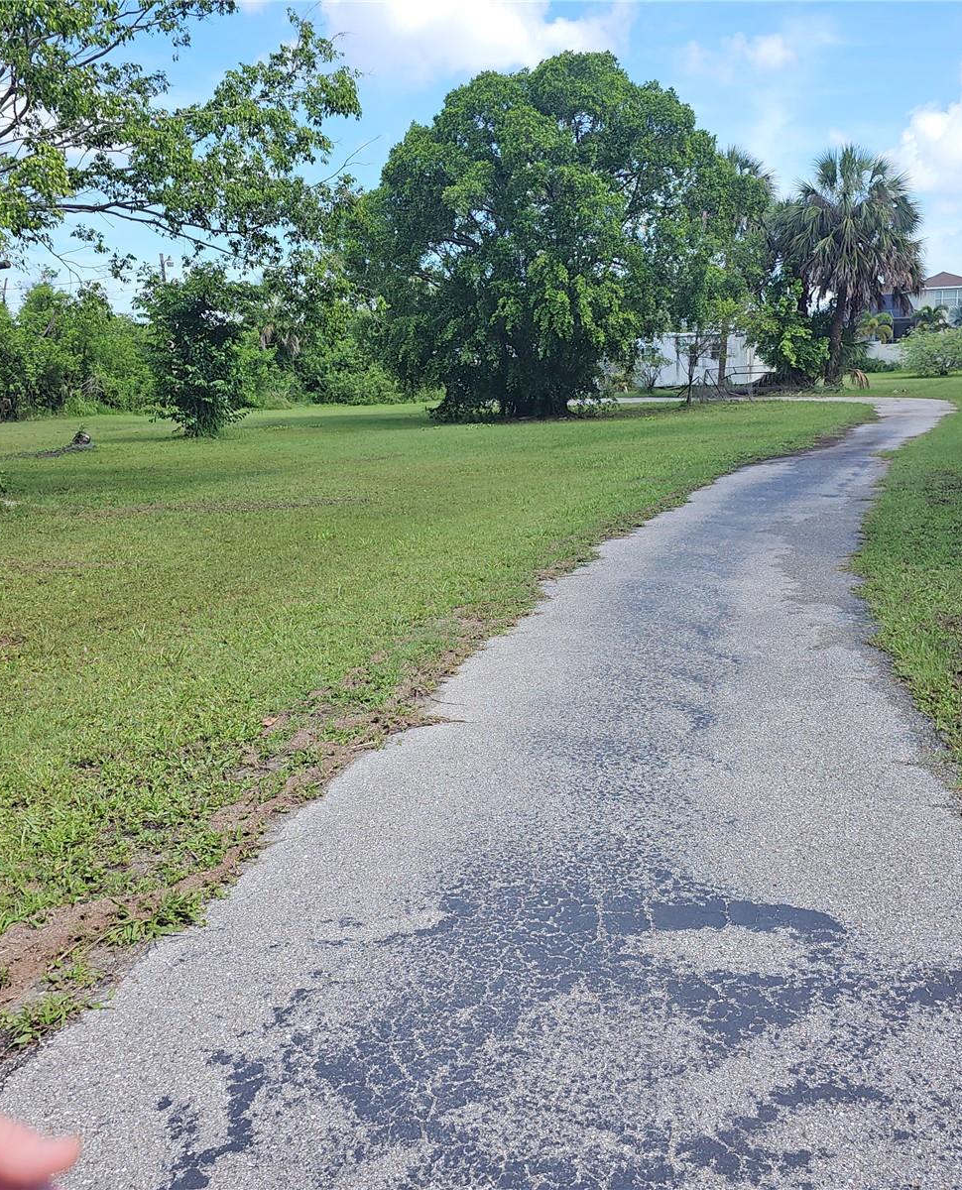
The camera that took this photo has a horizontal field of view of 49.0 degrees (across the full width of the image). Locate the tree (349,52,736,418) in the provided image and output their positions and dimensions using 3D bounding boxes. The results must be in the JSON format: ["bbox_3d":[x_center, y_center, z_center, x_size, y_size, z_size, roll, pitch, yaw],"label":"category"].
[{"bbox_3d":[1.585,-8.171,24.277,9.167,7.965,8.709,1,13,3],"label":"tree"}]

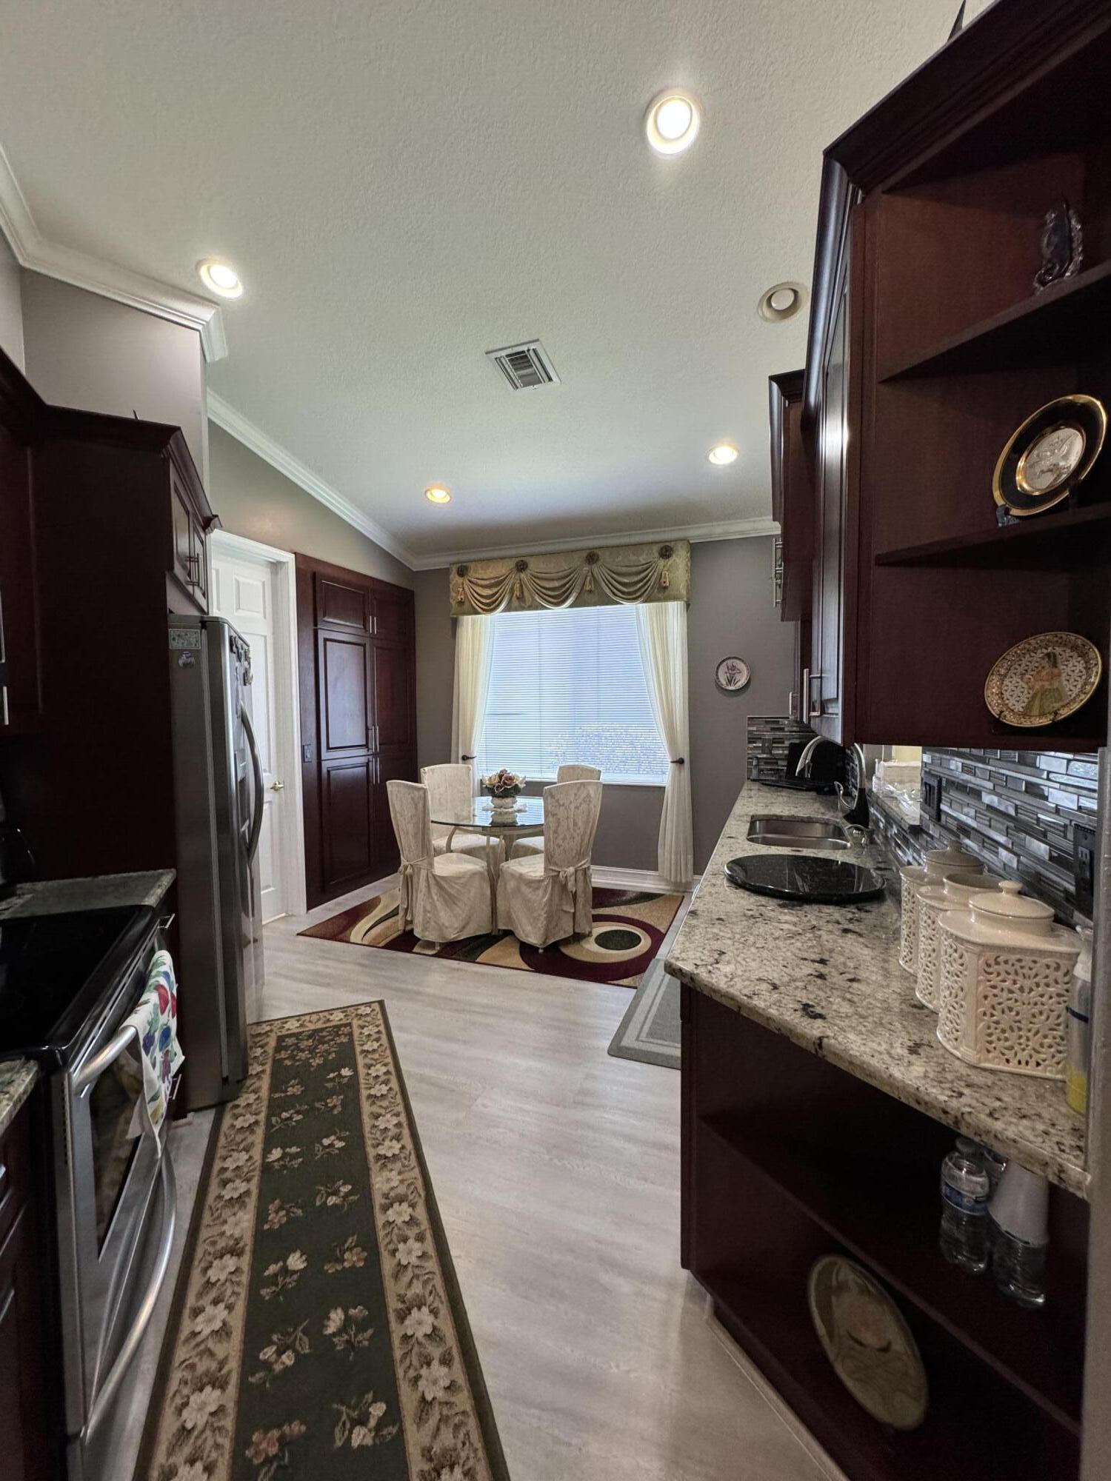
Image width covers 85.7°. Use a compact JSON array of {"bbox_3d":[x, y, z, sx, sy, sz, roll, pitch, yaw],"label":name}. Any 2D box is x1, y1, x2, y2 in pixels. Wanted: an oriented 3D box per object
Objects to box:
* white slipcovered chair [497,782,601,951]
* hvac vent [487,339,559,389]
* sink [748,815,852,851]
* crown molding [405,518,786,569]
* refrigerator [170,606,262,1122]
[{"bbox_3d":[-0.069,0.756,3.877,0.460,1.010,0.540,-3,3,-41],"label":"white slipcovered chair"},{"bbox_3d":[-0.165,-1.980,3.184,0.300,0.030,0.305,1,-9,21],"label":"hvac vent"},{"bbox_3d":[1.034,0.489,2.575,0.410,0.200,0.740,0,3,20],"label":"sink"},{"bbox_3d":[0.185,-1.647,5.093,3.360,0.110,0.090,1,3,21],"label":"crown molding"},{"bbox_3d":[-1.684,0.446,2.457,0.865,1.775,0.915,-2,3,-25],"label":"refrigerator"}]

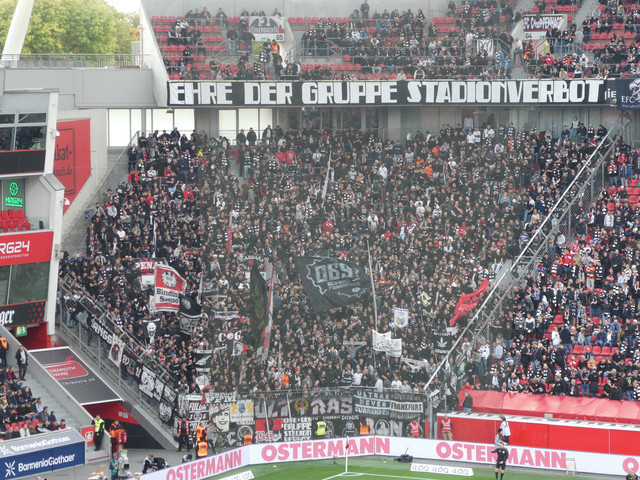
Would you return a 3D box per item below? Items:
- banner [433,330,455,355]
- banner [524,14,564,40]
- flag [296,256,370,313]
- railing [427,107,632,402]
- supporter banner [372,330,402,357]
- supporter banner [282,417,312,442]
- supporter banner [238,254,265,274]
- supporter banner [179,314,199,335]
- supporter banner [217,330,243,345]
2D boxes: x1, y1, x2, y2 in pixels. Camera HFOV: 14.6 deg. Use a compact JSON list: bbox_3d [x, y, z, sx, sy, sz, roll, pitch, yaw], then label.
[{"bbox_3d":[6.226,5.168,125.840,1.100,1.150,0.100,1,4,12],"label":"banner"},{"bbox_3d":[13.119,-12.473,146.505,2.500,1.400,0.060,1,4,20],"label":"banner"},{"bbox_3d":[0.623,2.218,124.387,3.800,2.750,0.350,0,4,-6],"label":"flag"},{"bbox_3d":[11.613,0.390,135.125,1.000,14.000,27.500,2,5,28],"label":"railing"},{"bbox_3d":[3.583,5.494,132.500,1.580,1.380,0.200,0,4,0],"label":"supporter banner"},{"bbox_3d":[-1.095,9.243,121.423,1.500,1.250,0.050,-1,4,-22],"label":"supporter banner"},{"bbox_3d":[-3.760,1.345,137.000,1.520,1.100,0.100,-1,4,-19],"label":"supporter banner"},{"bbox_3d":[-6.720,4.318,127.560,1.000,1.000,0.200,-1,4,-12],"label":"supporter banner"},{"bbox_3d":[-4.634,4.992,127.800,1.330,0.650,0.080,-1,4,-17],"label":"supporter banner"}]

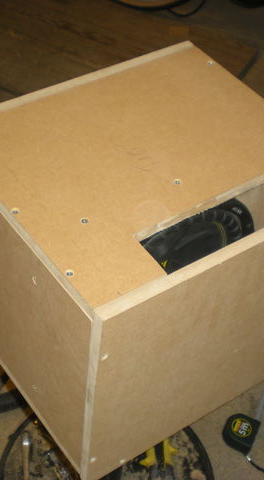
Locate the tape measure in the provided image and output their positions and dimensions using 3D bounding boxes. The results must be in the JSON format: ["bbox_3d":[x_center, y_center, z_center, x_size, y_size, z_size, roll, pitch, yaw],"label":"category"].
[{"bbox_3d":[0.222,0.396,1.675,0.066,0.035,0.065,21,47,13],"label":"tape measure"}]

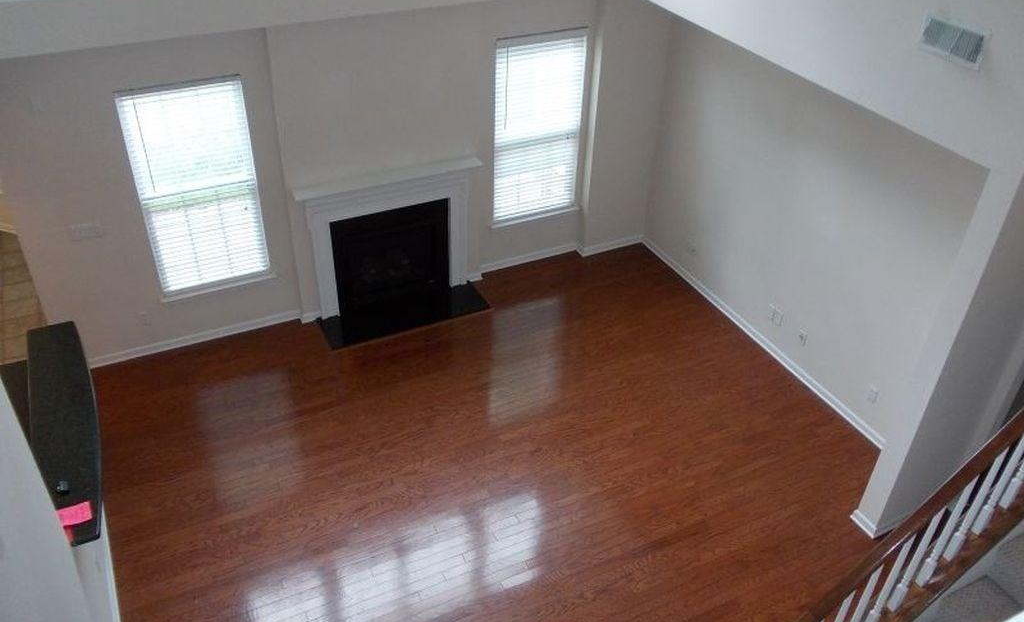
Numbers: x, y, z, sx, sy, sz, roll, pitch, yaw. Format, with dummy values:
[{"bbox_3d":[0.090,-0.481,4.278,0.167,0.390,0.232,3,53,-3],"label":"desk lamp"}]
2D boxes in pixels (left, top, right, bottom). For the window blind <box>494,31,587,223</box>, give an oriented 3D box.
[{"bbox_3d":[0.247,-1.711,7.822,0.903,1.749,0.051,-15,39,-21],"label":"window blind"}]

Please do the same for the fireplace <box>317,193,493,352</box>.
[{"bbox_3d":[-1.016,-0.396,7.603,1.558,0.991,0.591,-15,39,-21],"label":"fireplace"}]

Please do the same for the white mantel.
[{"bbox_3d":[-1.076,-0.601,7.554,1.660,1.376,0.205,-15,39,-21],"label":"white mantel"}]

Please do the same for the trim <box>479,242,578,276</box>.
[{"bbox_3d":[0.185,-0.535,8.607,1.116,0.084,0.018,-15,39,-21],"label":"trim"}]

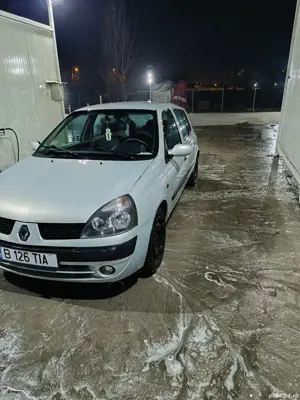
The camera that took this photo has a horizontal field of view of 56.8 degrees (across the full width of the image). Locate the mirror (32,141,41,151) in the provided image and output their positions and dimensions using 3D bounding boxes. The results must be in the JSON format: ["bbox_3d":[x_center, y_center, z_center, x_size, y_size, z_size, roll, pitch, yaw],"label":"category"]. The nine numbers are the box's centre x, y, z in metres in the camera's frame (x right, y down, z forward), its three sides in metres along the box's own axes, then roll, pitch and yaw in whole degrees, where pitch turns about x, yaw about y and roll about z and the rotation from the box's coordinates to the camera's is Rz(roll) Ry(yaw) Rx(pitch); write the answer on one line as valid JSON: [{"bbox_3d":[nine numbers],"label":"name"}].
[{"bbox_3d":[-1.307,-0.649,3.318,0.230,0.130,0.120,4,21,16],"label":"mirror"}]

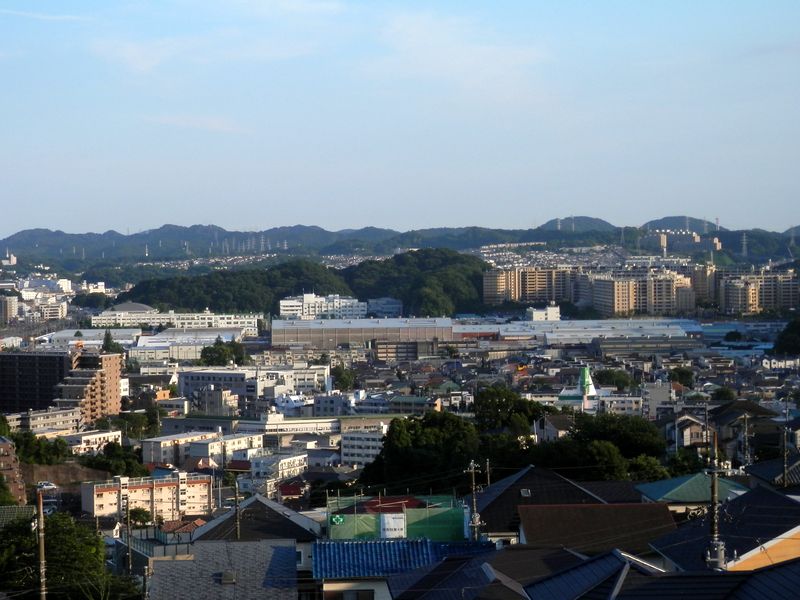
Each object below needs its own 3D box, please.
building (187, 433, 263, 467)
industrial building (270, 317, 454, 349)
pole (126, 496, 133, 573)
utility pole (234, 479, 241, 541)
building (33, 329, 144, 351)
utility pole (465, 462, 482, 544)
[{"bbox_3d":[-57.552,51.372,565.953,8.800,9.700,29.000,1,2,35],"label":"building"},{"bbox_3d":[-27.024,23.549,1216.044,128.000,19.000,60.000,0,2,-4],"label":"industrial building"},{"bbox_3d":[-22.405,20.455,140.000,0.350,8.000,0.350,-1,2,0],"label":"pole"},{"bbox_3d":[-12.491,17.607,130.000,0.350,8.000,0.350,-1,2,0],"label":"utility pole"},{"bbox_3d":[-221.750,29.422,1201.193,70.000,14.000,45.000,0,2,-5],"label":"building"},{"bbox_3d":[5.978,18.878,135.545,1.400,12.000,0.700,0,2,-10],"label":"utility pole"}]

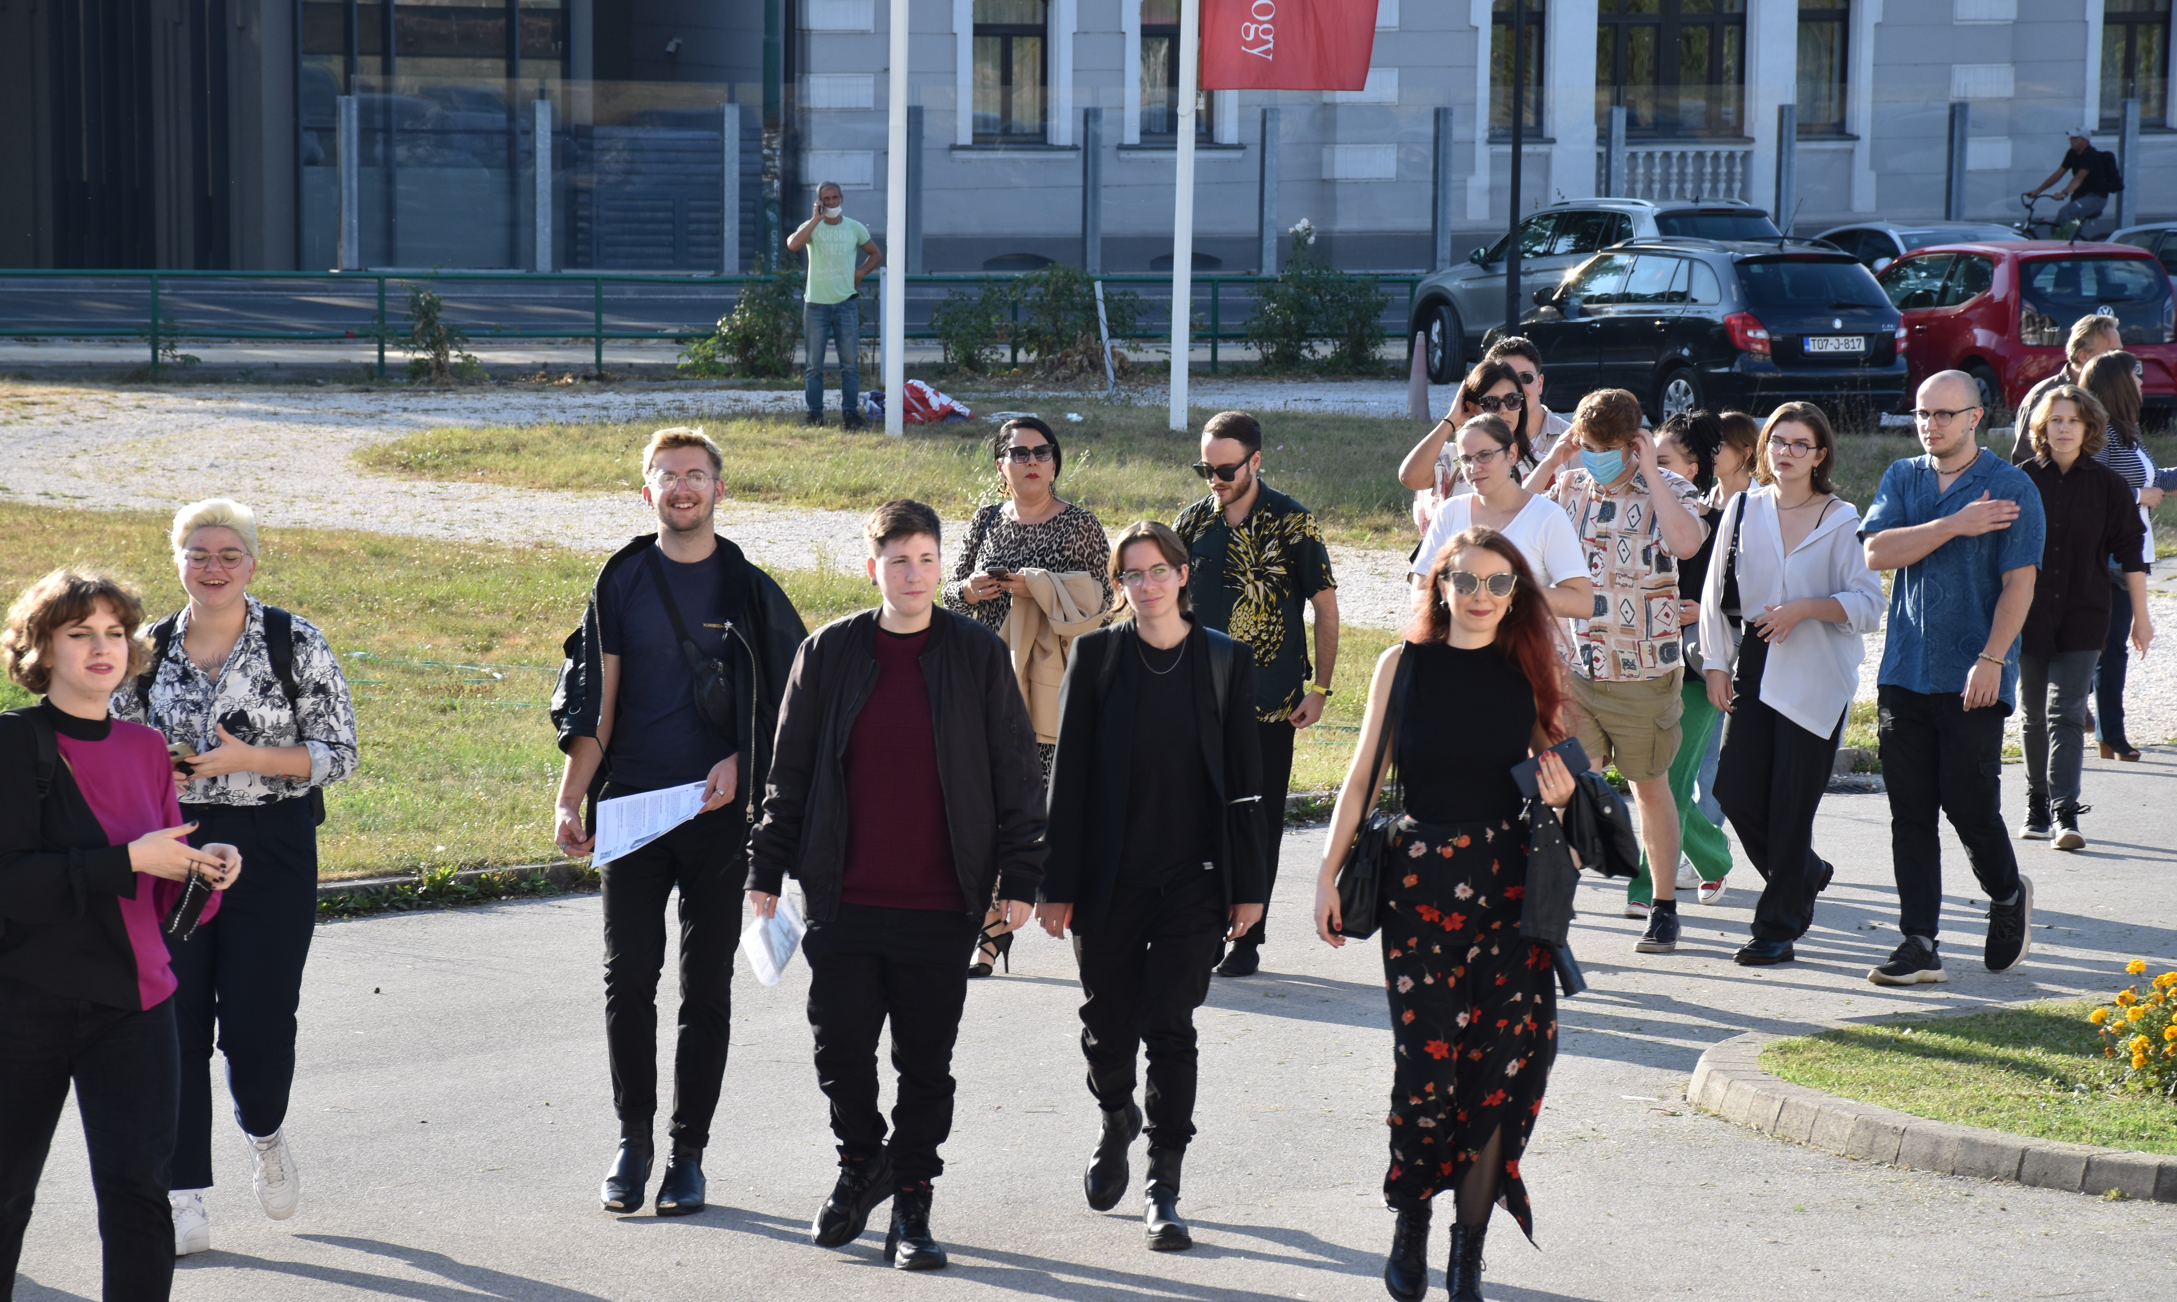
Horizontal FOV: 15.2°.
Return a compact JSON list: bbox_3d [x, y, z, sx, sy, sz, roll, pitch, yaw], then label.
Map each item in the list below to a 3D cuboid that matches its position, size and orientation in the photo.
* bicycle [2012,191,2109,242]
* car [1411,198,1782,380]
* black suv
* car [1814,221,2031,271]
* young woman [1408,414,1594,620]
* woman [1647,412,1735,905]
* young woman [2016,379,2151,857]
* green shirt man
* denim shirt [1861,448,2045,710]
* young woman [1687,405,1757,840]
[{"bbox_3d":[10.676,-4.458,89.500,1.750,1.080,0.600,-1,5,-24],"label":"bicycle"},{"bbox_3d":[4.460,-3.080,70.500,1.880,1.660,4.480,-1,5,-25],"label":"car"},{"bbox_3d":[4.850,-2.590,66.100,1.680,1.500,4.240,-1,4,-28],"label":"black suv"},{"bbox_3d":[8.230,-3.440,79.300,1.780,1.460,4.350,-1,4,-22],"label":"car"},{"bbox_3d":[1.223,0.147,24.300,0.540,1.690,0.380,2,4,22],"label":"young woman"},{"bbox_3d":[1.960,0.031,27.000,0.480,1.650,0.500,4,5,40],"label":"woman"},{"bbox_3d":[3.562,-0.125,29.300,0.510,1.670,0.400,2,4,18],"label":"young woman"},{"bbox_3d":[-1.881,-2.568,60.400,0.680,1.780,0.420,0,4,-3],"label":"green shirt man"},{"bbox_3d":[2.601,-0.215,24.550,0.520,0.780,0.340,3,5,34],"label":"denim shirt"},{"bbox_3d":[2.167,-0.012,28.000,0.480,1.630,0.470,-3,6,-45],"label":"young woman"}]

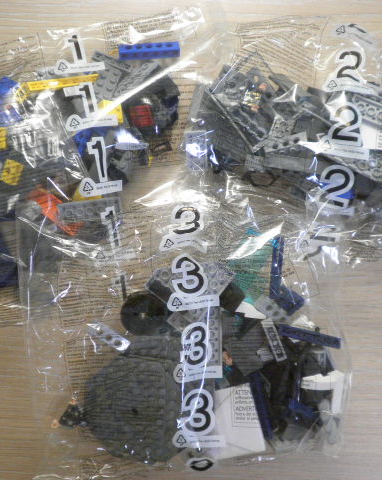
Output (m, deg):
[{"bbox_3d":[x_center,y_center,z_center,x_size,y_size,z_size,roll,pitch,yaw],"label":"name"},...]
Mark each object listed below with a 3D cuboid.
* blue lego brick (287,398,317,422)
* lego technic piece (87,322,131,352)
[{"bbox_3d":[0.084,0.128,0.433,0.023,0.009,0.009,27,87,2],"label":"blue lego brick"},{"bbox_3d":[-0.063,0.075,0.439,0.033,0.009,0.010,30,90,2],"label":"lego technic piece"}]

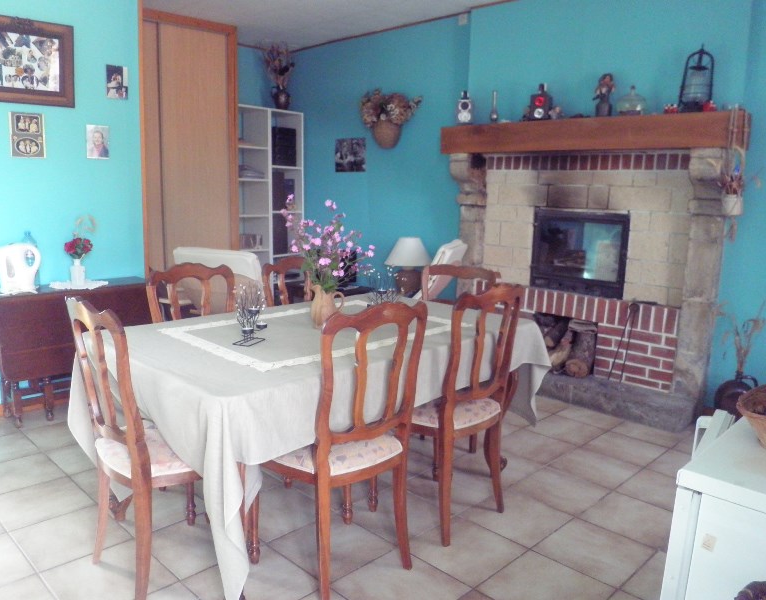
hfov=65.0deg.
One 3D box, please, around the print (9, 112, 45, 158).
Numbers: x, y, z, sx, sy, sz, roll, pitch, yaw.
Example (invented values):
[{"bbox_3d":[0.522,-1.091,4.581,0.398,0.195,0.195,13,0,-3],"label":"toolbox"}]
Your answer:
[{"bbox_3d":[-1.960,-0.910,3.320,0.174,0.246,0.015,-7,13,-42],"label":"print"}]

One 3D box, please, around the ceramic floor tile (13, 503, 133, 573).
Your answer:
[{"bbox_3d":[-1.169,0.886,2.253,0.340,0.010,0.340,-8,13,-44],"label":"ceramic floor tile"}]

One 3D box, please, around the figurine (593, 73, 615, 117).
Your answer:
[{"bbox_3d":[1.341,-1.241,3.638,0.130,0.260,0.110,8,11,33],"label":"figurine"}]

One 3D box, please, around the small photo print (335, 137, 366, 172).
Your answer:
[{"bbox_3d":[-0.297,-1.310,5.453,0.012,0.295,0.400,-8,13,-44],"label":"small photo print"}]

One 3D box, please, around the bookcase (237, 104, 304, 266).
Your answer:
[{"bbox_3d":[-1.138,-0.701,5.598,0.340,2.060,0.728,10,12,42],"label":"bookcase"}]

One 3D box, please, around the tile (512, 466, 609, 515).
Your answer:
[{"bbox_3d":[0.795,0.858,2.709,0.340,0.010,0.340,-8,13,-44],"label":"tile"}]

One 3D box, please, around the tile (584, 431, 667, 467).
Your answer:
[{"bbox_3d":[1.301,0.796,3.216,0.340,0.010,0.340,-8,13,-44],"label":"tile"}]

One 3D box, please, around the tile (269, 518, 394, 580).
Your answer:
[{"bbox_3d":[-0.187,0.912,2.229,0.340,0.010,0.340,-8,13,-44],"label":"tile"}]

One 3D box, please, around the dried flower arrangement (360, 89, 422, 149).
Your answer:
[{"bbox_3d":[0.061,-1.480,4.900,0.550,0.500,0.240,9,12,41],"label":"dried flower arrangement"}]

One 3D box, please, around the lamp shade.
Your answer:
[{"bbox_3d":[0.207,-0.394,4.880,0.370,0.240,0.370,2,9,0],"label":"lamp shade"}]

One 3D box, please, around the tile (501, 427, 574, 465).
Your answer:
[{"bbox_3d":[0.813,0.786,3.229,0.345,0.010,0.345,-8,13,-44],"label":"tile"}]

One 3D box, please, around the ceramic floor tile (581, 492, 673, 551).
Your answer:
[{"bbox_3d":[1.033,0.901,2.469,0.340,0.010,0.340,-8,13,-44],"label":"ceramic floor tile"}]

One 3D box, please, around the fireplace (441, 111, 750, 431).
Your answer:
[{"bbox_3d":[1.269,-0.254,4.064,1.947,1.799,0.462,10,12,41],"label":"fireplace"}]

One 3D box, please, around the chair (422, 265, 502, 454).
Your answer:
[{"bbox_3d":[0.228,0.325,3.003,0.480,0.940,0.470,-8,13,-44],"label":"chair"}]

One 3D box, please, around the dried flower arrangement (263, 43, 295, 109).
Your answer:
[{"bbox_3d":[-0.988,-2.142,5.734,0.300,0.630,0.280,2,9,0],"label":"dried flower arrangement"}]

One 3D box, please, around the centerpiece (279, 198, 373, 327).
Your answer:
[{"bbox_3d":[-0.227,-0.156,2.504,0.380,0.541,0.330,0,9,-8],"label":"centerpiece"}]

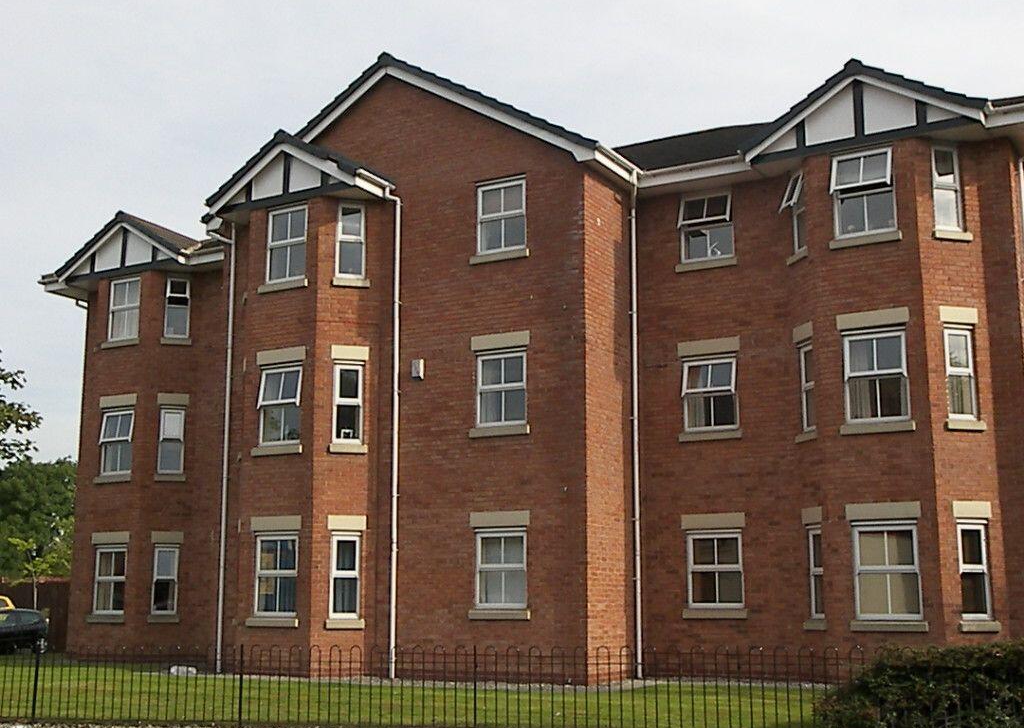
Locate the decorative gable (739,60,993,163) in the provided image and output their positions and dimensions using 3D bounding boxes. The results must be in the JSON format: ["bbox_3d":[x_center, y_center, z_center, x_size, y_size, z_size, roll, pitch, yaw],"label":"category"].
[{"bbox_3d":[5.075,-3.731,20.523,3.600,1.300,0.350,-6,-11,32],"label":"decorative gable"}]

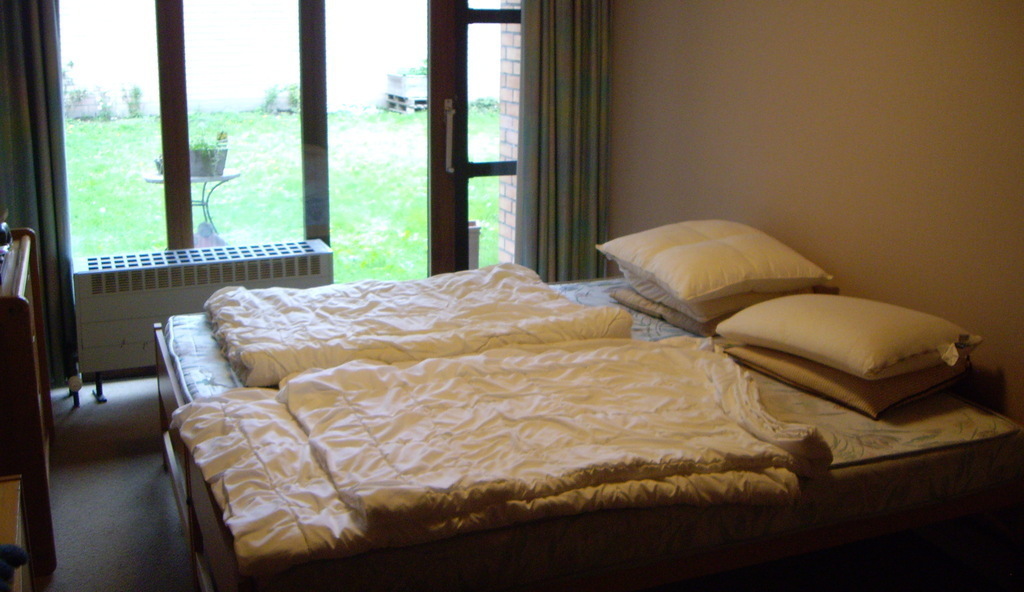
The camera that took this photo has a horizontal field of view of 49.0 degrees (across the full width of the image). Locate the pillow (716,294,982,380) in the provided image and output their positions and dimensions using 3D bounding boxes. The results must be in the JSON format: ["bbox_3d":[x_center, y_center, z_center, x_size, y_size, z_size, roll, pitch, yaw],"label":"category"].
[{"bbox_3d":[0.965,0.088,3.210,0.560,0.145,0.520,-11,19,-38],"label":"pillow"}]

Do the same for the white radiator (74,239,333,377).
[{"bbox_3d":[-1.281,0.032,4.748,1.030,0.430,0.240,-5,16,-22],"label":"white radiator"}]

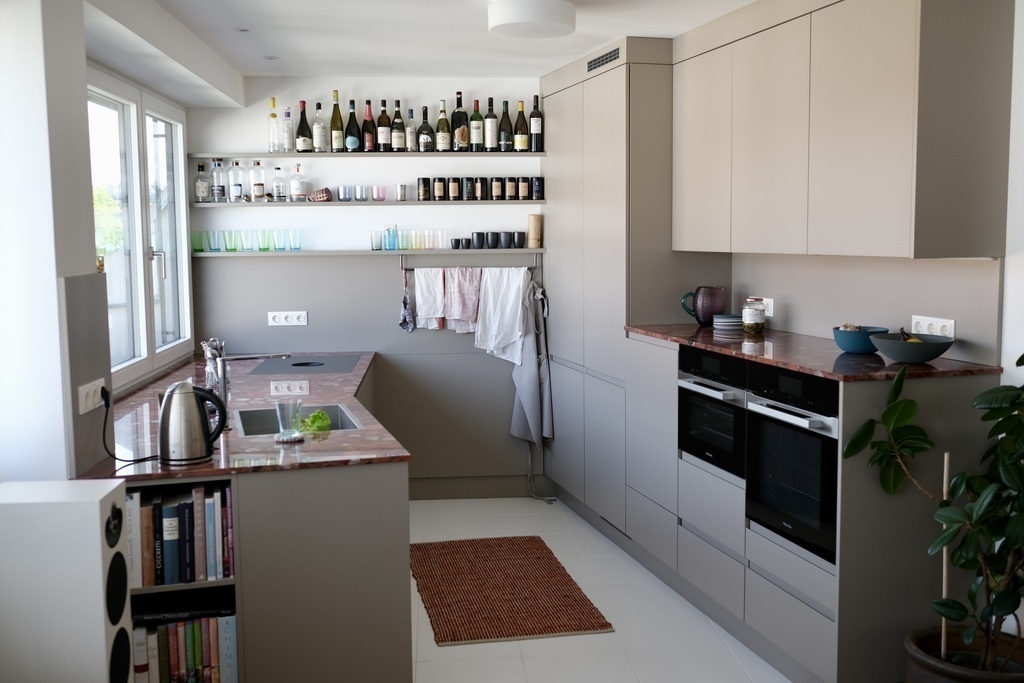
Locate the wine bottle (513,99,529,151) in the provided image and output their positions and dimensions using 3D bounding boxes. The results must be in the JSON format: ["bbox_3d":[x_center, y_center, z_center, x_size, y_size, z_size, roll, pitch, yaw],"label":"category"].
[{"bbox_3d":[0.056,-1.253,5.823,0.081,0.297,0.081,-1,6,-4],"label":"wine bottle"}]

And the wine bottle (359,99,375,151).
[{"bbox_3d":[-0.835,-1.260,5.831,0.079,0.299,0.079,-1,6,-5],"label":"wine bottle"}]

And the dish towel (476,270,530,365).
[{"bbox_3d":[-0.056,-0.148,5.915,0.327,0.584,0.075,-1,6,-4],"label":"dish towel"}]

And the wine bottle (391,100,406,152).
[{"bbox_3d":[-0.657,-1.245,5.772,0.078,0.300,0.078,-1,6,-4],"label":"wine bottle"}]

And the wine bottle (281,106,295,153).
[{"bbox_3d":[-1.300,-1.232,5.797,0.055,0.261,0.055,-1,6,-5],"label":"wine bottle"}]

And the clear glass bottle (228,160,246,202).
[{"bbox_3d":[-1.607,-0.932,5.804,0.089,0.242,0.089,-1,6,-5],"label":"clear glass bottle"}]

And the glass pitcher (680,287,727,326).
[{"bbox_3d":[0.938,-0.170,4.860,0.212,0.188,0.155,0,6,11],"label":"glass pitcher"}]

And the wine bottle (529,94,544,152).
[{"bbox_3d":[0.144,-1.271,5.828,0.075,0.331,0.075,-1,6,-4],"label":"wine bottle"}]

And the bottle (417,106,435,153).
[{"bbox_3d":[-0.501,-1.236,5.821,0.096,0.266,0.096,-1,6,-4],"label":"bottle"}]

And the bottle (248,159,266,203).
[{"bbox_3d":[-1.470,-0.921,5.748,0.097,0.243,0.097,-1,6,-4],"label":"bottle"}]

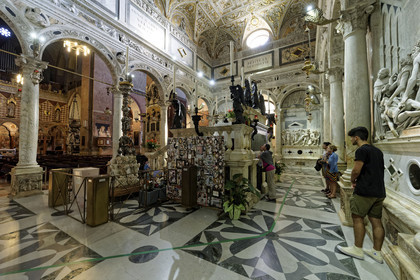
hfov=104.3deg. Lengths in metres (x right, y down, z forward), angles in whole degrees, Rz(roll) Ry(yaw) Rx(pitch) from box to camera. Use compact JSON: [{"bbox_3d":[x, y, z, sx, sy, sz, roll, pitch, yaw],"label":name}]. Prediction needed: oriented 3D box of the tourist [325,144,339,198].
[{"bbox_3d":[3.662,0.936,4.930,0.420,1.544,0.430,-1,-2,25],"label":"tourist"}]

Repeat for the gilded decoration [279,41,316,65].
[{"bbox_3d":[6.430,-6.415,11.877,2.360,1.443,0.080,-1,-2,31],"label":"gilded decoration"}]

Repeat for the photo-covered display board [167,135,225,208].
[{"bbox_3d":[-0.436,0.835,4.358,1.744,1.776,0.100,-1,-2,29],"label":"photo-covered display board"}]

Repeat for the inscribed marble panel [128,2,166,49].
[{"bbox_3d":[-3.772,-6.930,10.093,0.100,1.419,2.609,-3,-5,32],"label":"inscribed marble panel"}]

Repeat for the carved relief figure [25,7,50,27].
[{"bbox_3d":[-5.607,-4.048,5.345,0.250,0.540,0.560,-2,-3,31],"label":"carved relief figure"}]

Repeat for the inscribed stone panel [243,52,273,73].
[{"bbox_3d":[3.753,-6.084,12.920,2.400,1.200,0.100,-2,-3,31],"label":"inscribed stone panel"}]

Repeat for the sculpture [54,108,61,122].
[{"bbox_3d":[-29.198,-4.881,31.272,0.600,2.900,0.850,-2,-3,31],"label":"sculpture"}]

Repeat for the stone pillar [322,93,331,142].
[{"bbox_3d":[6.217,-0.515,8.552,0.560,4.003,0.580,-1,-2,31],"label":"stone pillar"}]

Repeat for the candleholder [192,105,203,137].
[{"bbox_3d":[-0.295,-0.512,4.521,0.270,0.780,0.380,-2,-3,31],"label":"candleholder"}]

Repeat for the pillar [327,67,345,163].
[{"bbox_3d":[4.579,-0.576,5.878,0.560,4.003,0.580,-1,-2,31],"label":"pillar"}]

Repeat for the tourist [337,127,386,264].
[{"bbox_3d":[2.186,0.737,2.365,0.530,1.824,0.460,1,-2,-36],"label":"tourist"}]

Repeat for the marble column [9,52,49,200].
[{"bbox_3d":[-5.879,-0.451,5.387,0.620,4.520,0.620,-2,-3,31],"label":"marble column"}]

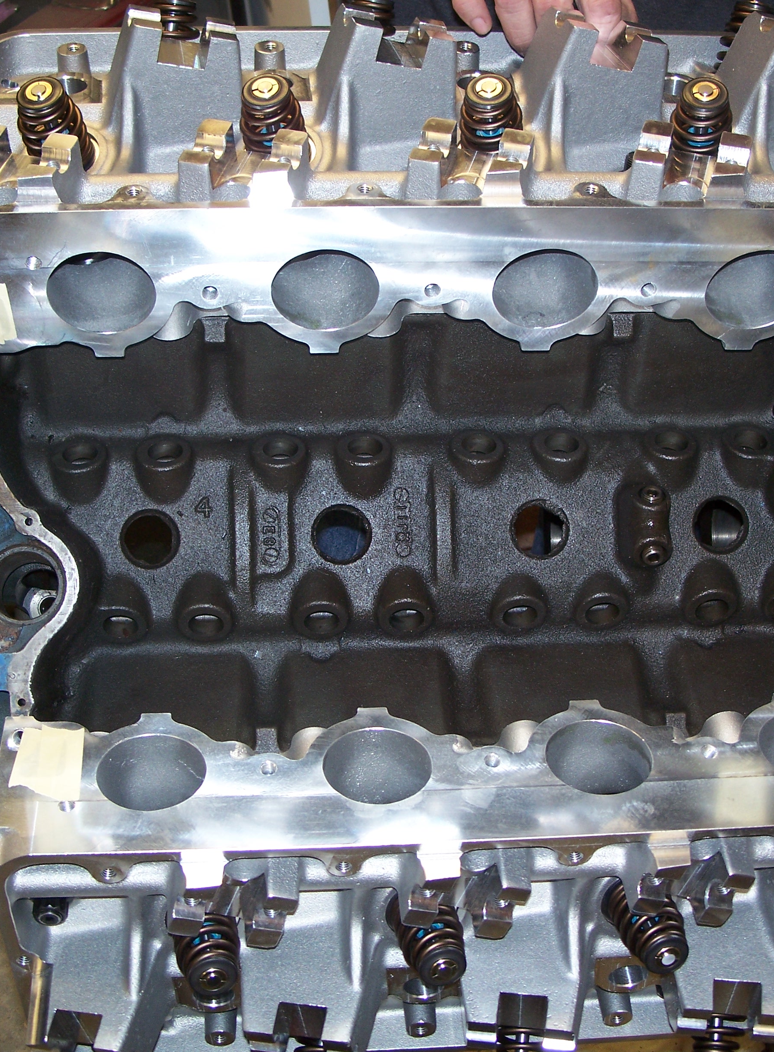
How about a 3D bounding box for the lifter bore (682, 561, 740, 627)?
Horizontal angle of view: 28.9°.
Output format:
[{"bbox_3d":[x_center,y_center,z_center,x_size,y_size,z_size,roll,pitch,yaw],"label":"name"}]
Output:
[{"bbox_3d":[0.203,0.043,0.950,0.036,0.036,0.027,-1,43,-5],"label":"lifter bore"}]

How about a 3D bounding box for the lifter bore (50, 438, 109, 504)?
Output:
[{"bbox_3d":[-0.186,-0.034,0.917,0.036,0.024,0.036,-1,41,-5],"label":"lifter bore"}]

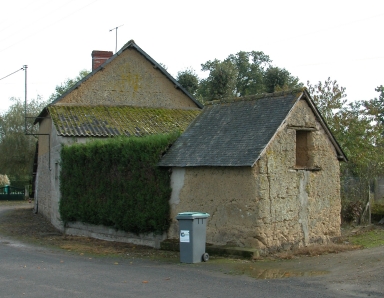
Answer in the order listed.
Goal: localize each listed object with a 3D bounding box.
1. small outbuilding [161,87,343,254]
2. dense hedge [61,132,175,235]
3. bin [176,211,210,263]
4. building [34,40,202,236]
[{"bbox_3d":[1.666,0.484,16.496,3.200,3.950,4.100,-1,-1,44],"label":"small outbuilding"},{"bbox_3d":[-1.909,0.905,16.962,4.400,2.500,0.900,-1,-1,41],"label":"dense hedge"},{"bbox_3d":[0.064,1.923,13.550,0.490,1.040,0.570,-1,-1,43],"label":"bin"},{"bbox_3d":[-2.639,-0.712,23.969,6.200,6.700,8.400,-1,-1,-20],"label":"building"}]

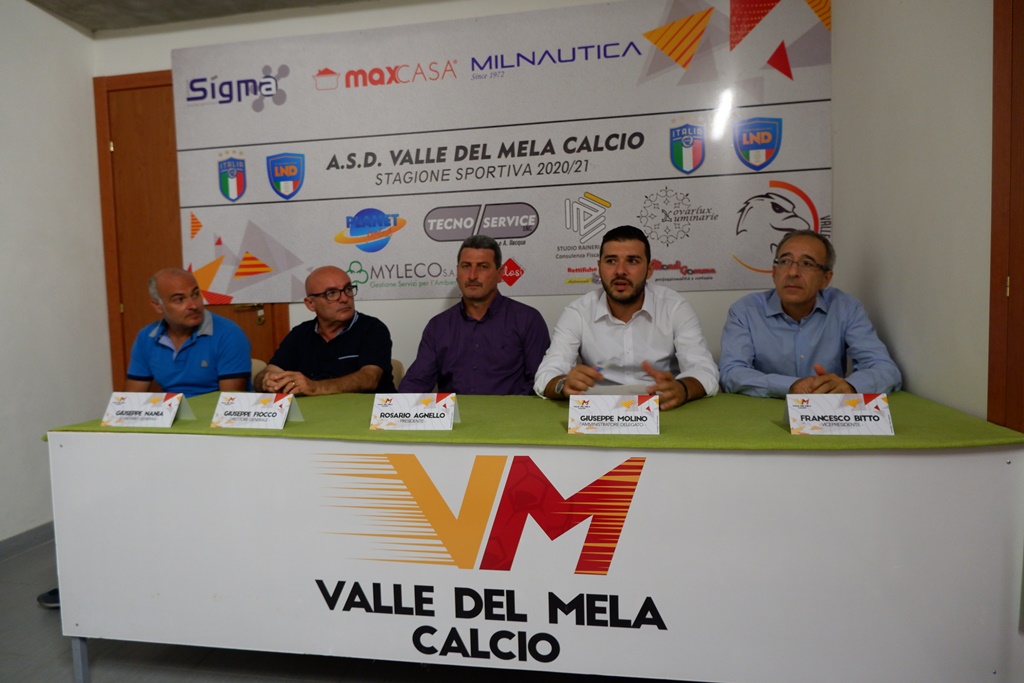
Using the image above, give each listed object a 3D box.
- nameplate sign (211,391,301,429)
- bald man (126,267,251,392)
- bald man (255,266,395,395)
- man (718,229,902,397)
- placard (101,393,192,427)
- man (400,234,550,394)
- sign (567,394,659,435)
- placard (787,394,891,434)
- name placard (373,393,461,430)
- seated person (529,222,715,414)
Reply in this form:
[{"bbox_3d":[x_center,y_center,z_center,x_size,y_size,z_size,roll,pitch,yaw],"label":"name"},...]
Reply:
[{"bbox_3d":[-0.685,0.182,1.764,0.210,0.083,0.110,-1,4,11],"label":"nameplate sign"},{"bbox_3d":[-1.259,0.334,2.483,0.540,1.215,0.760,-2,3,2],"label":"bald man"},{"bbox_3d":[-0.715,0.320,2.458,0.560,1.215,0.760,-2,3,0],"label":"bald man"},{"bbox_3d":[0.910,0.274,2.035,0.540,1.265,0.780,-1,4,16],"label":"man"},{"bbox_3d":[-1.017,0.188,1.834,0.210,0.083,0.110,-1,4,9],"label":"placard"},{"bbox_3d":[-0.144,0.273,2.303,0.550,1.295,0.780,-1,4,8],"label":"man"},{"bbox_3d":[0.243,0.169,1.555,0.210,0.083,0.110,-1,4,12],"label":"sign"},{"bbox_3d":[0.731,0.159,1.478,0.210,0.083,0.110,-1,4,11],"label":"placard"},{"bbox_3d":[-0.244,0.175,1.674,0.210,0.083,0.110,-1,4,8],"label":"name placard"},{"bbox_3d":[0.363,0.282,2.071,0.560,1.275,0.800,-1,4,10],"label":"seated person"}]

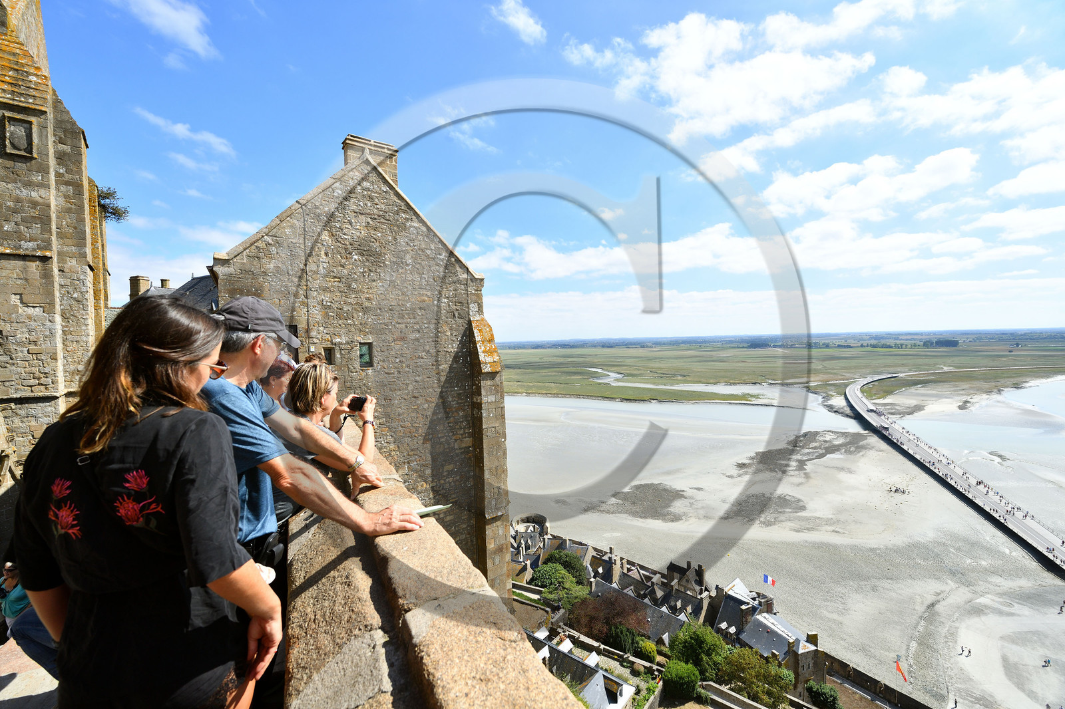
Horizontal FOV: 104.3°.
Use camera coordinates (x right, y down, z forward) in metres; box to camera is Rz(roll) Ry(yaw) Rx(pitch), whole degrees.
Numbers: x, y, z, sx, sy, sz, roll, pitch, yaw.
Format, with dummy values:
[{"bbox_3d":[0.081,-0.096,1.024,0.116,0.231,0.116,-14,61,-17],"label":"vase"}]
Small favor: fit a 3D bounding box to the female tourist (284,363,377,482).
[{"bbox_3d":[-1.110,0.790,1.840,0.680,1.500,0.500,-3,2,-42],"label":"female tourist"}]

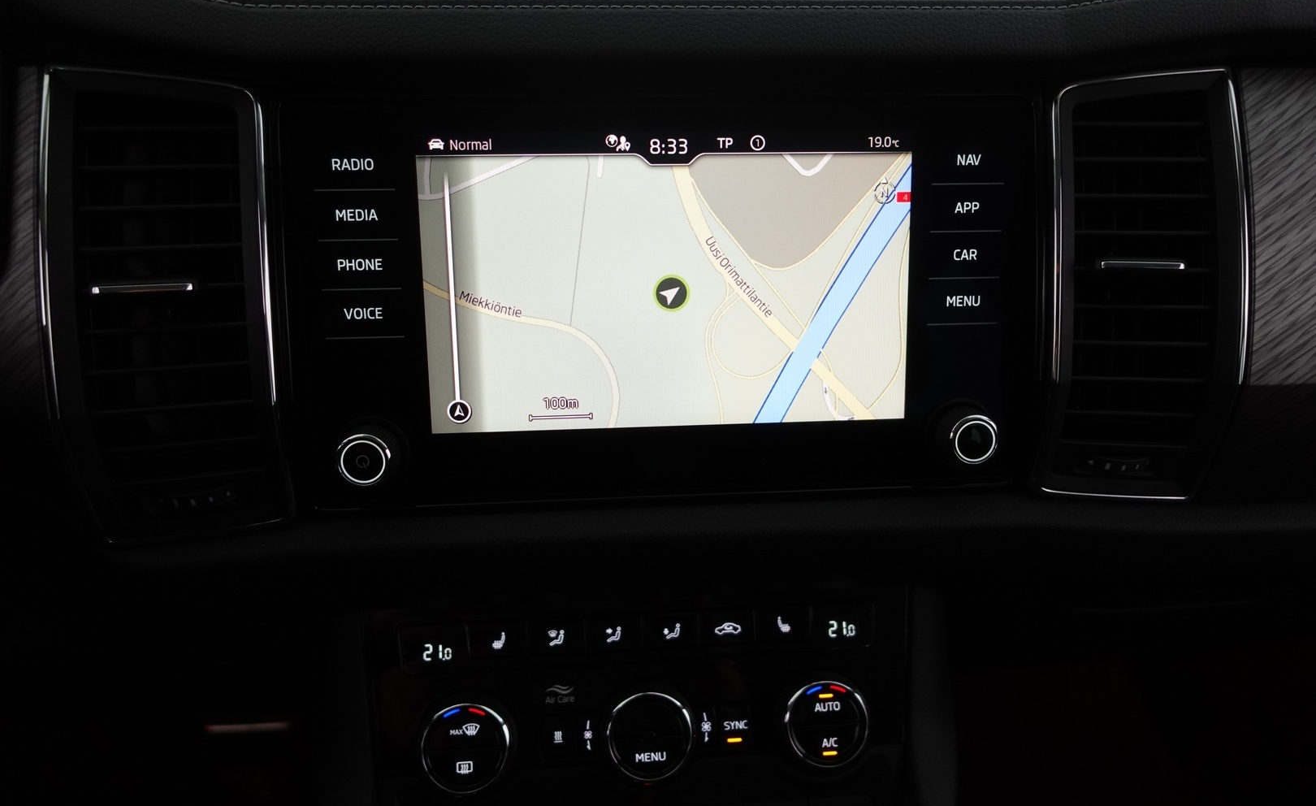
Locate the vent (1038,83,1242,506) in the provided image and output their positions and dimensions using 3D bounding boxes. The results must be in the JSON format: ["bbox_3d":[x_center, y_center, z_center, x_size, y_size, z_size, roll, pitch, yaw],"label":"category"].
[{"bbox_3d":[0.176,-0.042,0.332,0.075,0.156,0.030,-2,9,-5],"label":"vent"}]

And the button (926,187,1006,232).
[{"bbox_3d":[0.113,-0.071,0.319,0.028,0.016,0.004,-2,9,-5],"label":"button"}]

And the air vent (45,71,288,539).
[{"bbox_3d":[-0.165,-0.031,0.303,0.074,0.156,0.030,-2,9,-5],"label":"air vent"}]

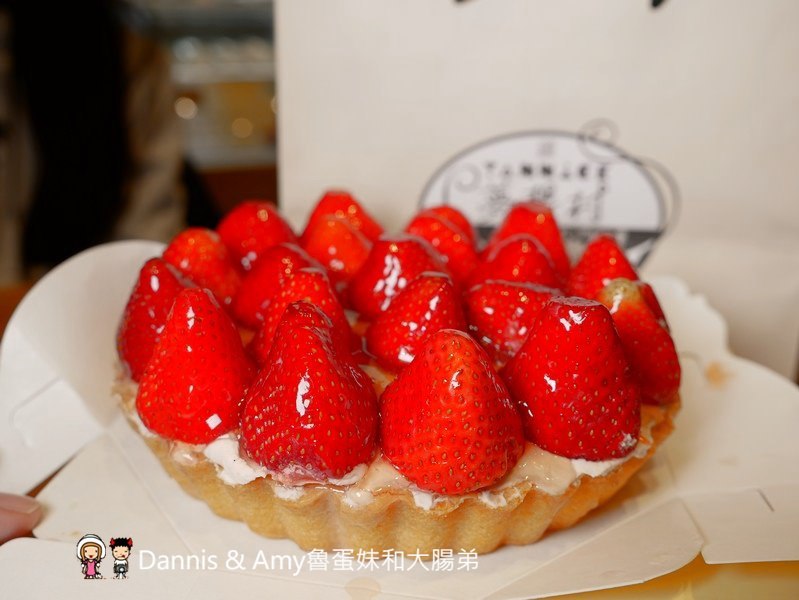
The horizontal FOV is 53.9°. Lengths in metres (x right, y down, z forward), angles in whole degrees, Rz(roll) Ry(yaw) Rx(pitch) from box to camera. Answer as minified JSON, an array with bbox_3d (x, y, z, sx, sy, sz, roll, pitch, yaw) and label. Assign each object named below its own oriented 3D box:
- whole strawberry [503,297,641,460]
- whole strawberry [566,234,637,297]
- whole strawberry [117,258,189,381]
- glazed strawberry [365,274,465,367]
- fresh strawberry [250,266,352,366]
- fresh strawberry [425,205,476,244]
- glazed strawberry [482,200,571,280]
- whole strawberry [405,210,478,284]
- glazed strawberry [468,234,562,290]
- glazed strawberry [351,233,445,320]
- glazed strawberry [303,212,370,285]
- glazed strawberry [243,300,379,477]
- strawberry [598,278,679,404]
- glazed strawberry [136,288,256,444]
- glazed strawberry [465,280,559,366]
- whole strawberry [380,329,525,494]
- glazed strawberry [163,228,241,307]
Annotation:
[{"bbox_3d":[0.043,0.018,0.193,0.033,0.038,0.033,-2,21,1],"label":"whole strawberry"},{"bbox_3d":[0.069,-0.008,0.263,0.025,0.028,0.025,1,21,0],"label":"whole strawberry"},{"bbox_3d":[-0.064,0.005,0.222,0.033,0.034,0.033,1,21,0],"label":"whole strawberry"},{"bbox_3d":[0.005,0.005,0.225,0.029,0.027,0.029,1,21,0],"label":"glazed strawberry"},{"bbox_3d":[-0.028,0.008,0.219,0.030,0.035,0.030,1,21,0],"label":"fresh strawberry"},{"bbox_3d":[0.017,-0.023,0.302,0.026,0.028,0.026,1,21,0],"label":"fresh strawberry"},{"bbox_3d":[0.046,-0.019,0.277,0.030,0.033,0.030,1,21,0],"label":"glazed strawberry"},{"bbox_3d":[0.015,-0.016,0.284,0.028,0.034,0.028,-2,21,1],"label":"whole strawberry"},{"bbox_3d":[0.038,-0.007,0.253,0.029,0.030,0.029,1,21,0],"label":"glazed strawberry"},{"bbox_3d":[-0.001,-0.008,0.256,0.031,0.026,0.031,1,21,0],"label":"glazed strawberry"},{"bbox_3d":[-0.022,-0.018,0.285,0.026,0.025,0.026,1,21,0],"label":"glazed strawberry"},{"bbox_3d":[-0.020,0.019,0.175,0.031,0.037,0.031,1,21,0],"label":"glazed strawberry"},{"bbox_3d":[0.062,0.010,0.223,0.031,0.034,0.031,-12,21,5],"label":"strawberry"},{"bbox_3d":[-0.051,0.015,0.198,0.030,0.037,0.030,3,21,-1],"label":"glazed strawberry"},{"bbox_3d":[0.035,0.007,0.234,0.032,0.028,0.032,4,21,-1],"label":"glazed strawberry"},{"bbox_3d":[0.012,0.024,0.180,0.034,0.035,0.034,1,21,0],"label":"whole strawberry"},{"bbox_3d":[-0.067,-0.011,0.265,0.026,0.027,0.026,1,21,0],"label":"glazed strawberry"}]

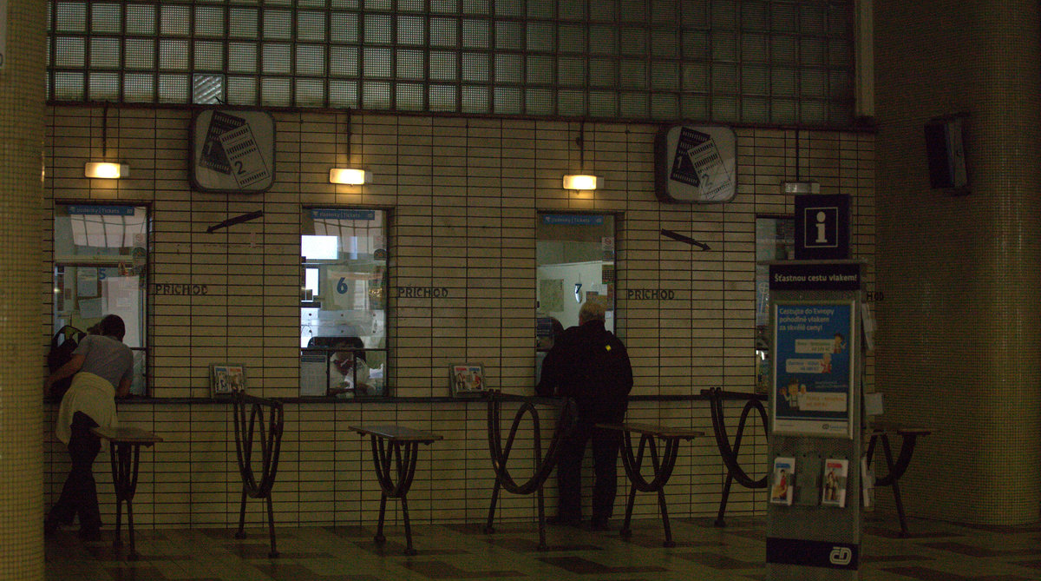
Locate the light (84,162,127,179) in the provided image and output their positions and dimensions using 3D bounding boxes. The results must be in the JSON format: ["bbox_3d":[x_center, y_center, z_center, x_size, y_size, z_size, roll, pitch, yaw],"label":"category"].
[{"bbox_3d":[-2.930,-0.844,13.925,0.315,0.118,0.100,1,-2,-17],"label":"light"}]

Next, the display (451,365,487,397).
[{"bbox_3d":[-0.389,0.673,14.675,0.247,0.252,0.140,1,-2,-17],"label":"display"}]

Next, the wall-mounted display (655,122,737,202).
[{"bbox_3d":[1.363,-0.969,15.224,0.595,0.595,0.220,1,-2,-17],"label":"wall-mounted display"}]

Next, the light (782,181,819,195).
[{"bbox_3d":[2.197,-0.805,15.385,0.319,0.110,0.120,1,-1,-16],"label":"light"}]

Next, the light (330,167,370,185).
[{"bbox_3d":[-1.245,-0.833,14.413,0.311,0.122,0.120,1,-1,-16],"label":"light"}]

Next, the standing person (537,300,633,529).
[{"bbox_3d":[0.481,0.912,14.513,0.660,1.673,0.500,1,-2,-17],"label":"standing person"}]

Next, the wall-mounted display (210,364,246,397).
[{"bbox_3d":[-2.105,0.653,14.133,0.246,0.252,0.140,1,-2,-17],"label":"wall-mounted display"}]

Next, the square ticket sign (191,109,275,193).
[{"bbox_3d":[-2.073,-0.995,14.145,0.601,0.611,0.190,1,-1,-16],"label":"square ticket sign"}]

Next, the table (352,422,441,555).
[{"bbox_3d":[-0.834,1.317,13.009,0.325,0.775,1.290,1,-2,-17],"label":"table"}]

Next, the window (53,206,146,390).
[{"bbox_3d":[-2.998,0.065,14.077,0.695,1.402,0.130,1,-1,-16],"label":"window"}]

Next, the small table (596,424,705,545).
[{"bbox_3d":[0.869,1.334,13.535,0.325,0.775,1.240,1,-2,-17],"label":"small table"}]

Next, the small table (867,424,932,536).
[{"bbox_3d":[2.497,1.353,14.133,0.310,0.750,1.380,1,-1,-16],"label":"small table"}]

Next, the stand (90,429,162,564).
[{"bbox_3d":[-2.520,1.290,12.545,0.325,0.775,1.310,1,-2,-17],"label":"stand"}]

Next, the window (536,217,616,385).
[{"bbox_3d":[0.427,0.097,15.050,0.661,1.426,0.130,1,-1,-16],"label":"window"}]

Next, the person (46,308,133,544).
[{"bbox_3d":[-2.989,0.928,13.569,0.606,1.540,0.620,1,-1,-16],"label":"person"}]

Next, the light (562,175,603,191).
[{"bbox_3d":[0.479,-0.815,14.899,0.318,0.119,0.120,1,-1,-16],"label":"light"}]

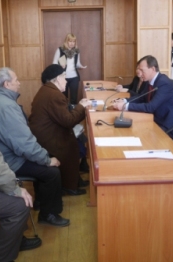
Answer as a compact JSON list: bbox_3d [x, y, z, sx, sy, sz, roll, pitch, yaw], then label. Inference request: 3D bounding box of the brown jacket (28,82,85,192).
[{"bbox_3d":[-0.279,0.033,4.010,0.570,1.090,0.500,-3,12,-6],"label":"brown jacket"}]

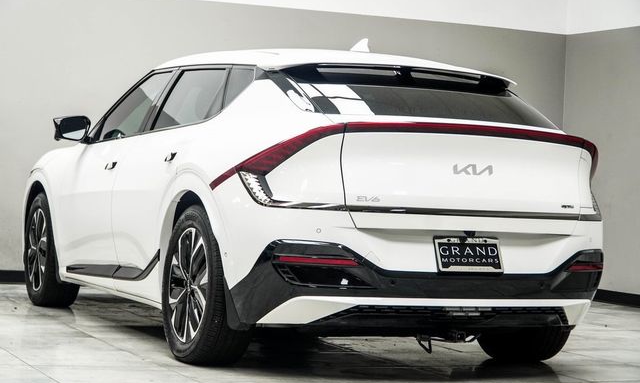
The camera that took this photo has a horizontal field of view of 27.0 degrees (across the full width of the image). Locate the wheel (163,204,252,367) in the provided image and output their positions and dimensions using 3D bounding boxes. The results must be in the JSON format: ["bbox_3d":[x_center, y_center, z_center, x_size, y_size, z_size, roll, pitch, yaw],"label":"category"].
[{"bbox_3d":[-0.502,0.425,6.106,0.245,0.735,0.735,2,0,-25],"label":"wheel"}]

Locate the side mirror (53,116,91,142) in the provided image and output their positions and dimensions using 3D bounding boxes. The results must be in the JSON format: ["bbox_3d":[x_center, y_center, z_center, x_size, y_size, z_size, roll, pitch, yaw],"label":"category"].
[{"bbox_3d":[-1.463,-0.363,7.891,0.220,0.155,0.170,2,0,-25],"label":"side mirror"}]

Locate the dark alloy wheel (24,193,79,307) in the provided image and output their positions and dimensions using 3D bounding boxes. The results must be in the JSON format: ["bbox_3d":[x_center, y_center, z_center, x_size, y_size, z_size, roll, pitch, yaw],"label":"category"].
[{"bbox_3d":[-1.744,0.385,8.727,0.245,0.735,0.735,2,0,-25],"label":"dark alloy wheel"}]

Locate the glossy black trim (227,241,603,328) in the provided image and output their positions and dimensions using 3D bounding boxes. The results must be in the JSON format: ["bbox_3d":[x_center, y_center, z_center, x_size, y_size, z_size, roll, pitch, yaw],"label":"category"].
[{"bbox_3d":[0.536,0.421,5.836,1.850,0.395,0.500,2,0,-25],"label":"glossy black trim"}]

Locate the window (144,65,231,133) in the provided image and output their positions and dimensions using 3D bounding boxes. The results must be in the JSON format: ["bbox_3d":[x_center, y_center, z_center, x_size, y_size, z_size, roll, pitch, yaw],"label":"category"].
[{"bbox_3d":[-0.626,-0.475,6.671,0.080,0.411,1.050,33,-13,-23],"label":"window"}]

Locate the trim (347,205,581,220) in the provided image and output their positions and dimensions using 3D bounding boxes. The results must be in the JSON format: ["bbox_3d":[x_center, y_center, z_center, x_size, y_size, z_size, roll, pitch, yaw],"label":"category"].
[{"bbox_3d":[0.641,0.090,5.651,1.175,0.037,0.075,2,0,-25],"label":"trim"}]

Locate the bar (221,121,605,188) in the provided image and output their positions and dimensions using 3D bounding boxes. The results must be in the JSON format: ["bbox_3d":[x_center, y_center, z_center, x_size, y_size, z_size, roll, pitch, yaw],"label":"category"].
[{"bbox_3d":[0.514,-0.130,5.931,1.850,0.325,0.695,2,0,-25],"label":"bar"}]

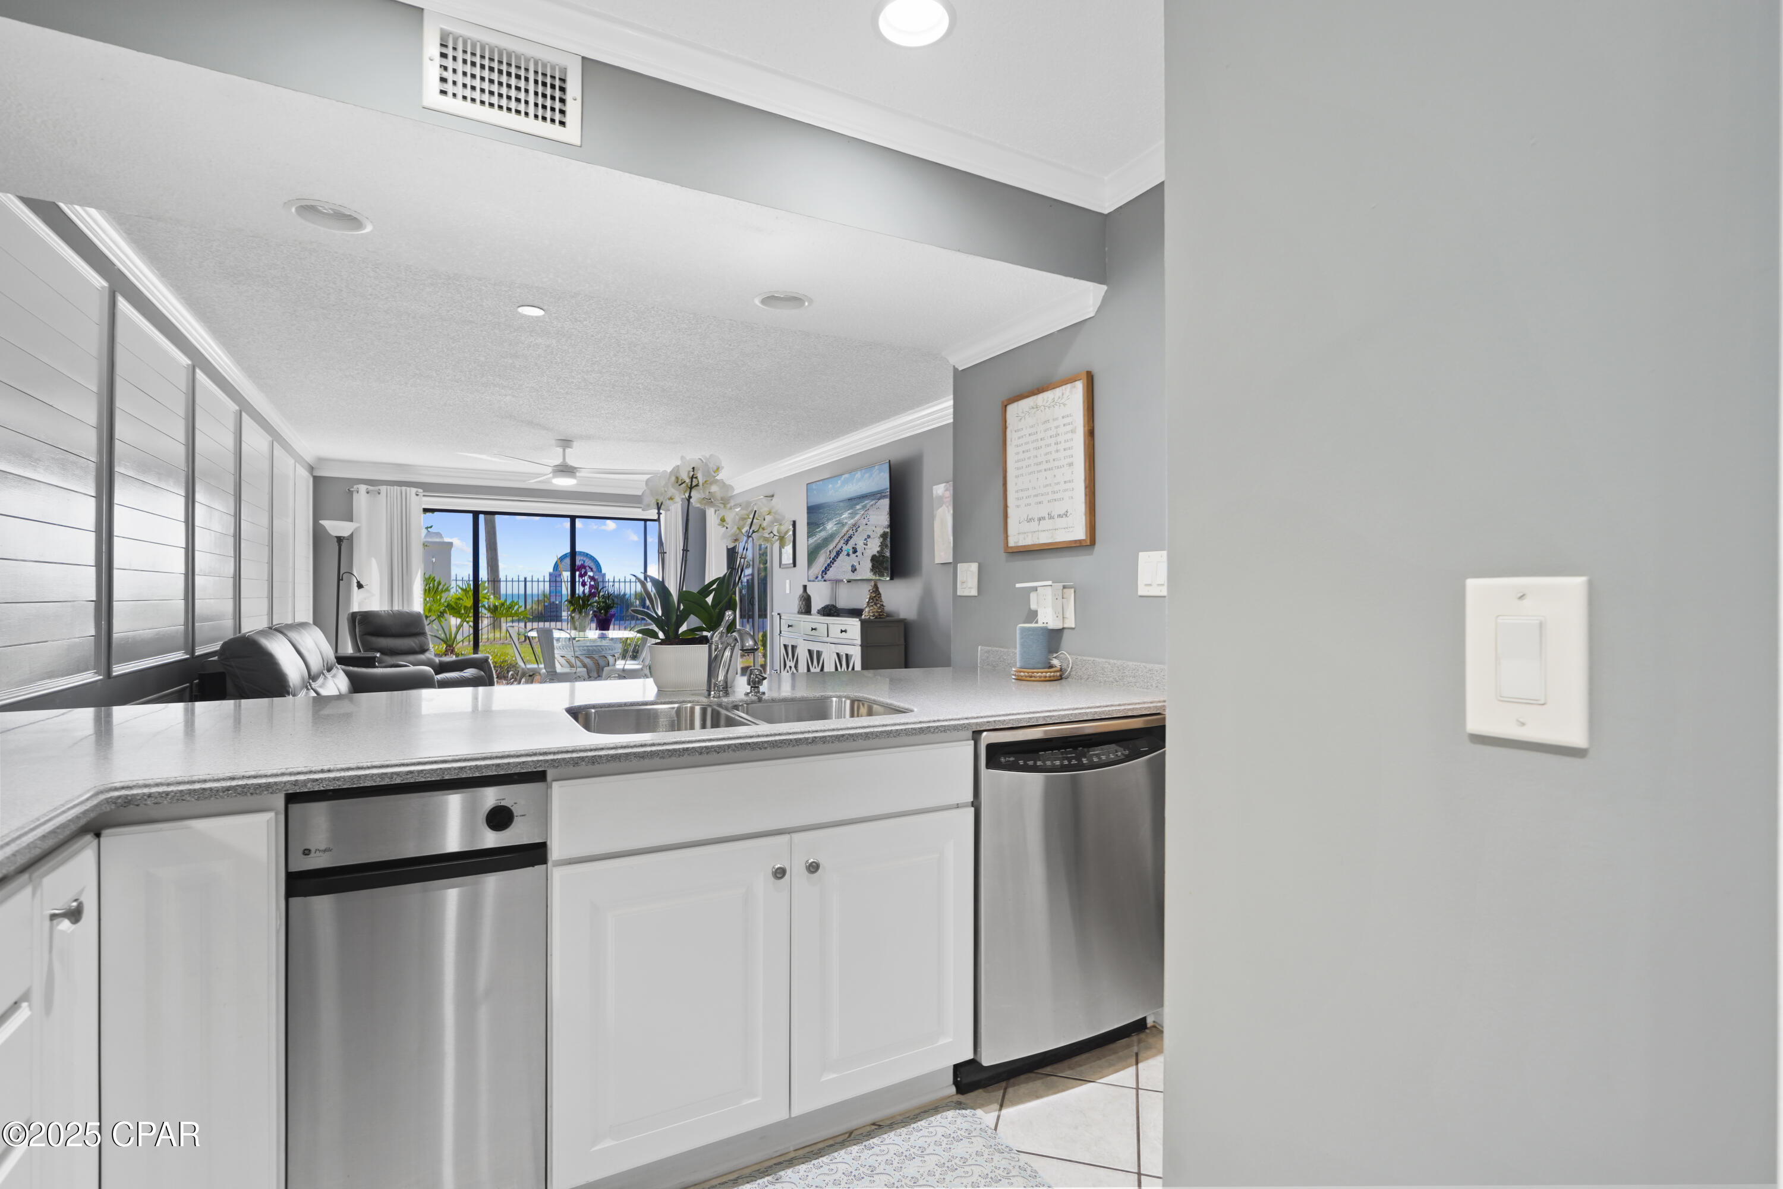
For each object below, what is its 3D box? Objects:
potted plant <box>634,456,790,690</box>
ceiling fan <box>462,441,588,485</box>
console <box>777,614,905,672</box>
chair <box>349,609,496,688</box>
[{"bbox_3d":[-0.531,-0.068,2.500,0.400,0.690,0.280,0,0,-29],"label":"potted plant"},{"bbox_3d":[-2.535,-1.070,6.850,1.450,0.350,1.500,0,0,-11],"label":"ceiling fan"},{"bbox_3d":[-0.421,0.680,6.442,0.360,1.020,1.530,0,0,-29],"label":"console"},{"bbox_3d":[-3.929,0.660,7.100,0.950,1.050,0.900,0,0,21],"label":"chair"}]

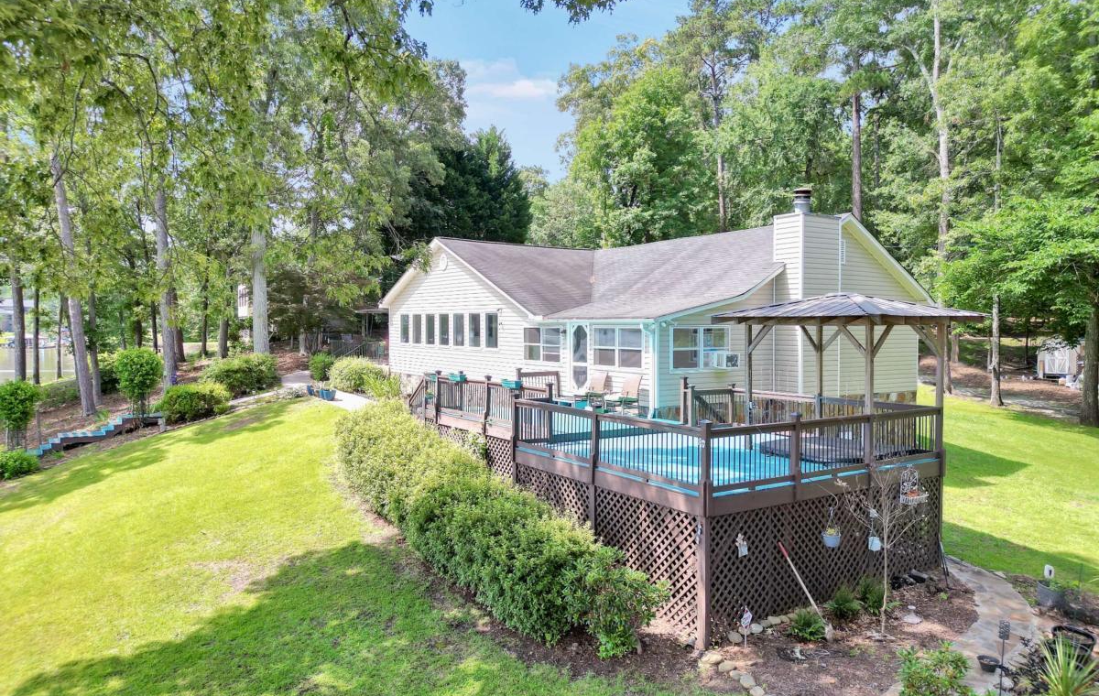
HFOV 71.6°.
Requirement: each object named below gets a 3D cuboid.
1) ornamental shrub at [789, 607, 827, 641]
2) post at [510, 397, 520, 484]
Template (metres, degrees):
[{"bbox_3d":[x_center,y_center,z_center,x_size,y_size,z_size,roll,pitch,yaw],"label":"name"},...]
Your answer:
[{"bbox_3d":[3.637,3.896,10.750,0.480,0.380,0.420,1,2,19],"label":"ornamental shrub"},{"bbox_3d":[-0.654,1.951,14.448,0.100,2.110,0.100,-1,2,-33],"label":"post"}]

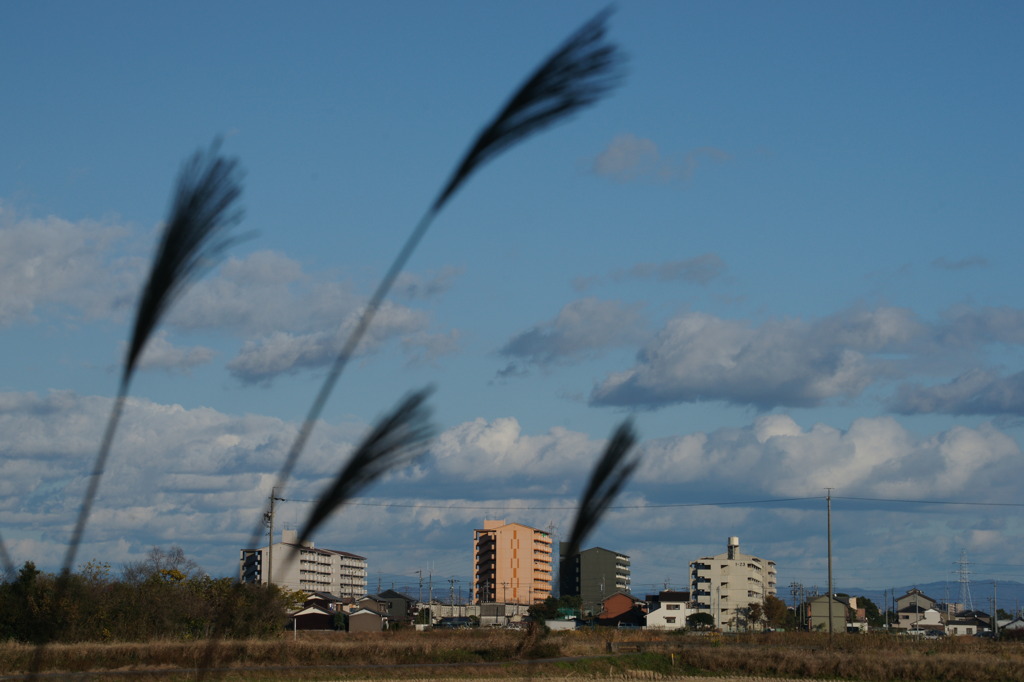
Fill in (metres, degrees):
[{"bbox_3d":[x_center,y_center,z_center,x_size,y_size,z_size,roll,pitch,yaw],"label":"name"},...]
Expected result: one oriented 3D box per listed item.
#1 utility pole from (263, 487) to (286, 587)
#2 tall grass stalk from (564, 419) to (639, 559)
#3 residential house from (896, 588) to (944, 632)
[{"bbox_3d":[-22.215,20.774,370.000,2.100,14.200,1.200,0,-4,0],"label":"utility pole"},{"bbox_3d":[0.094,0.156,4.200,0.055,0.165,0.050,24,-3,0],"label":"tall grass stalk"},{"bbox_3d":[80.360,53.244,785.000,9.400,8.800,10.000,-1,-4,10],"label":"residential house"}]

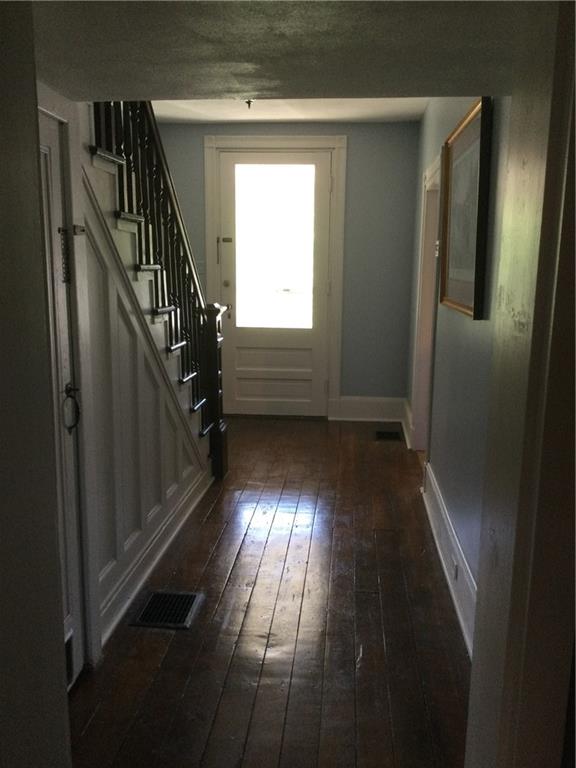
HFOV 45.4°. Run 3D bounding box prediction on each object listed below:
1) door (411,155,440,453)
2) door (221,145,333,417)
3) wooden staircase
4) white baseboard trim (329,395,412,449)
[{"bbox_3d":[0.946,-0.384,4.499,0.137,2.006,1.061,2,10,5],"label":"door"},{"bbox_3d":[-0.112,-0.861,6.154,0.974,2.312,0.050,2,10,5],"label":"door"},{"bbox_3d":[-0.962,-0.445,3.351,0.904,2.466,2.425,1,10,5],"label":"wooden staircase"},{"bbox_3d":[0.662,0.295,5.713,0.655,0.229,0.884,2,10,5],"label":"white baseboard trim"}]

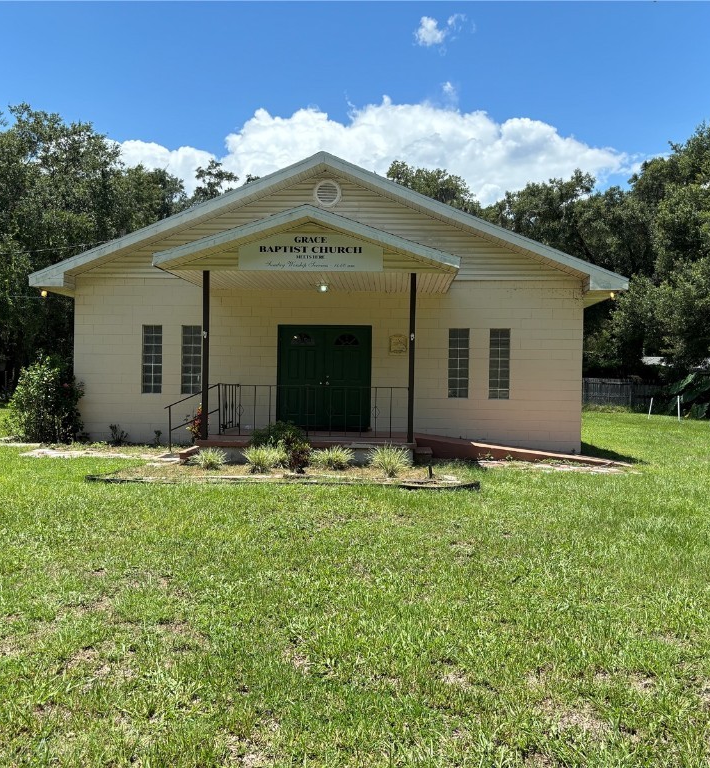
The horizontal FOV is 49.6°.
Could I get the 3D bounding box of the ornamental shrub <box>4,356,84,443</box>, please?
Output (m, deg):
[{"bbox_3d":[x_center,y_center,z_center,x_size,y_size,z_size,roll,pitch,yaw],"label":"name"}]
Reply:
[{"bbox_3d":[-6.370,0.344,15.698,1.630,1.769,1.450,1,0,3],"label":"ornamental shrub"}]

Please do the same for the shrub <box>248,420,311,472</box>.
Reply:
[{"bbox_3d":[-1.207,0.976,12.315,1.015,0.766,0.850,1,0,3],"label":"shrub"}]

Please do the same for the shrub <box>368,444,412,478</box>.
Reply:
[{"bbox_3d":[0.523,1.152,11.570,0.676,0.471,0.620,1,0,3],"label":"shrub"}]

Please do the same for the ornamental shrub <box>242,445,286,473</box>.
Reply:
[{"bbox_3d":[-1.428,1.166,12.077,0.704,0.403,0.600,1,0,3],"label":"ornamental shrub"}]

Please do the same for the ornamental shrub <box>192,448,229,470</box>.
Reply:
[{"bbox_3d":[-2.354,1.179,12.428,0.621,0.327,0.550,1,0,3],"label":"ornamental shrub"}]

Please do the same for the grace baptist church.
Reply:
[{"bbox_3d":[-0.371,-1.630,19.967,11.770,5.850,15.000,1,0,3],"label":"grace baptist church"}]

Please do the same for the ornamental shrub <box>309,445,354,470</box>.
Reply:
[{"bbox_3d":[-0.373,1.178,12.370,0.726,0.365,0.620,1,0,3],"label":"ornamental shrub"}]

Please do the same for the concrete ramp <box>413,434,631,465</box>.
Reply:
[{"bbox_3d":[3.085,1.224,14.735,3.880,0.420,1.360,1,0,3],"label":"concrete ramp"}]

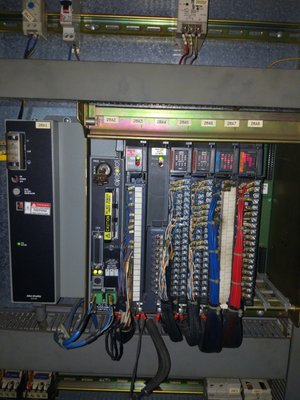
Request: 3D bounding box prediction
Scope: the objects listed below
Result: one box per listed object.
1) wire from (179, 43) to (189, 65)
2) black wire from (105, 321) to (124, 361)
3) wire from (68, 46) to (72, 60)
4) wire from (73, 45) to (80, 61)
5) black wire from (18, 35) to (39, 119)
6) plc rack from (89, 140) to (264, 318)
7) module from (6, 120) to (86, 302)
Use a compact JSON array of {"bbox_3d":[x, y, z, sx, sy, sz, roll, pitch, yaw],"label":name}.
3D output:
[{"bbox_3d":[0.054,-0.235,0.520,0.016,0.035,0.009,1,6,0],"label":"wire"},{"bbox_3d":[-0.053,0.211,0.485,0.031,0.060,0.028,1,6,0],"label":"black wire"},{"bbox_3d":[-0.130,-0.240,0.530,0.006,0.023,0.006,1,6,0],"label":"wire"},{"bbox_3d":[-0.120,-0.242,0.530,0.012,0.026,0.008,1,6,0],"label":"wire"},{"bbox_3d":[-0.205,-0.208,0.545,0.034,0.142,0.030,1,6,0],"label":"black wire"},{"bbox_3d":[0.035,0.036,0.529,0.245,0.252,0.150,1,6,0],"label":"plc rack"},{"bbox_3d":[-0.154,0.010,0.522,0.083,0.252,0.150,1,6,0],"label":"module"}]

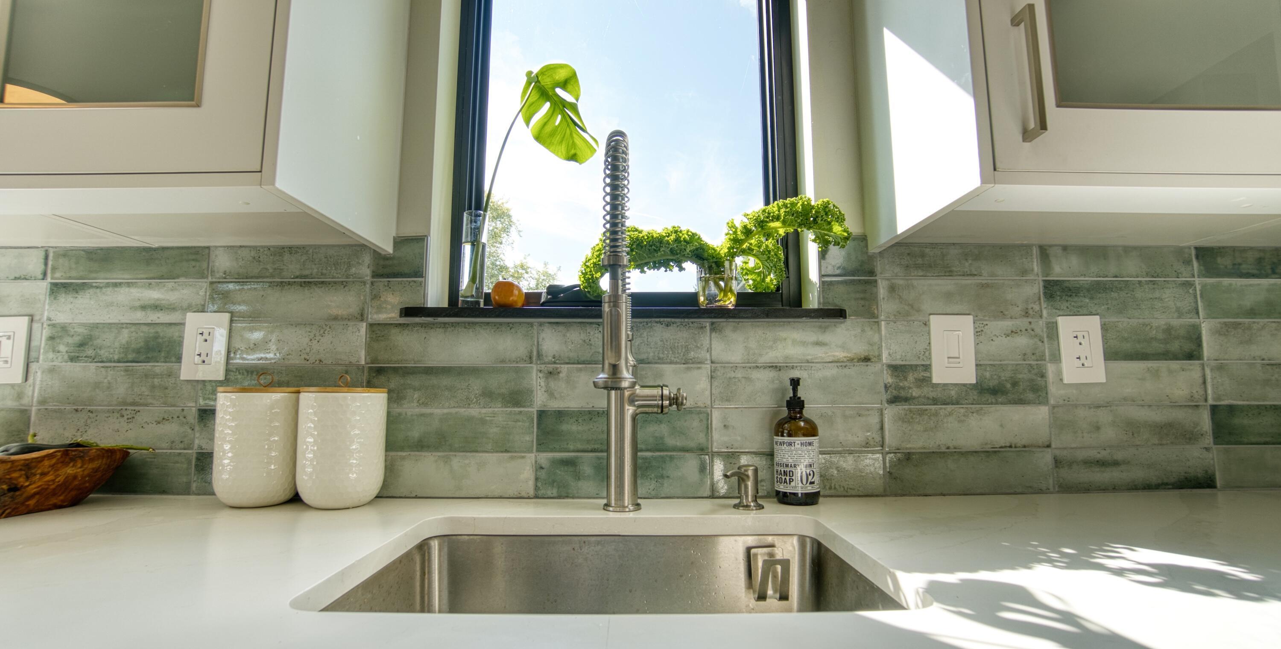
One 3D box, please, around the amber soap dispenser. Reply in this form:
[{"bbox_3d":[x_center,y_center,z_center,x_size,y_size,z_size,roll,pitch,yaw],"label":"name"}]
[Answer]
[{"bbox_3d":[0.261,0.190,0.884,0.075,0.209,0.080,-2,-6,15],"label":"amber soap dispenser"}]

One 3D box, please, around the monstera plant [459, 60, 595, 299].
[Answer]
[{"bbox_3d":[-0.213,-0.289,1.041,0.256,0.480,0.140,0,-6,0],"label":"monstera plant"}]

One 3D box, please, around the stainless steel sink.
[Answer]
[{"bbox_3d":[-0.025,0.406,0.608,0.610,0.220,0.380,0,-6,0],"label":"stainless steel sink"}]

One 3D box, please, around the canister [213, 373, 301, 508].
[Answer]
[{"bbox_3d":[-0.616,0.188,0.857,0.124,0.212,0.124,0,-6,0],"label":"canister"}]

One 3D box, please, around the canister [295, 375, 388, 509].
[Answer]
[{"bbox_3d":[-0.483,0.187,0.855,0.124,0.212,0.124,0,-6,0],"label":"canister"}]

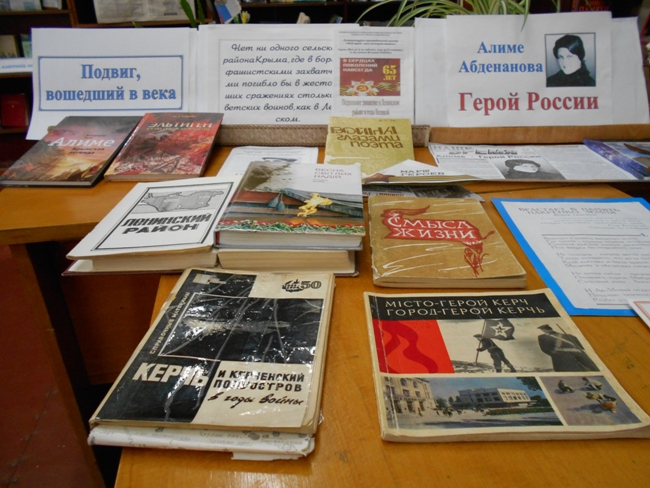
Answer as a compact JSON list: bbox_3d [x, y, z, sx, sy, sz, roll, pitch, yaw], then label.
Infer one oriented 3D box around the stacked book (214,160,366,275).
[{"bbox_3d":[-0.031,-0.043,0.594,0.155,0.043,0.224,1,28,2],"label":"stacked book"}]

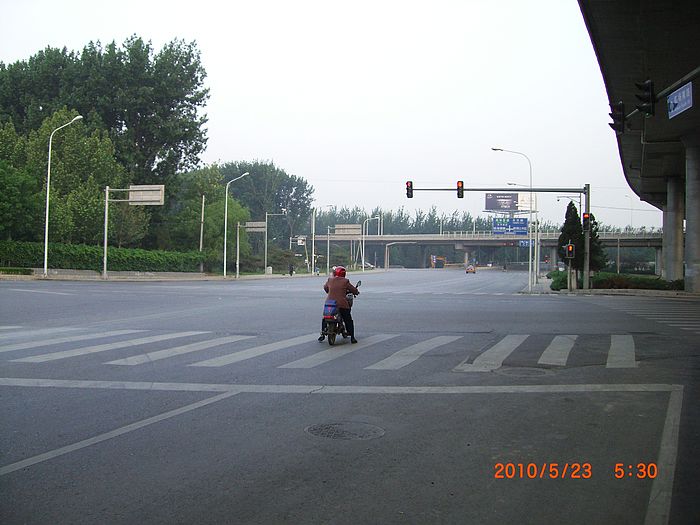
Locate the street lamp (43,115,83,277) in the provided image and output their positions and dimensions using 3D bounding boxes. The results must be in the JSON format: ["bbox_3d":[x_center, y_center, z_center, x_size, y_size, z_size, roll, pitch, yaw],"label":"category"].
[{"bbox_3d":[-19.295,-4.428,51.574,2.750,10.900,0.350,1,0,20],"label":"street lamp"}]

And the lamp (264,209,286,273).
[{"bbox_3d":[-7.752,-2.084,80.704,2.350,7.050,0.350,1,0,16],"label":"lamp"}]

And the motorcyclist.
[{"bbox_3d":[-0.212,0.860,15.550,0.720,1.530,1.550,1,0,13],"label":"motorcyclist"}]

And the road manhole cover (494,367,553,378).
[{"bbox_3d":[2.619,1.658,11.600,0.800,0.050,0.800,1,0,14],"label":"road manhole cover"}]

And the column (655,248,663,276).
[{"bbox_3d":[66.245,0.000,165.000,1.300,6.000,1.300,1,0,14],"label":"column"}]

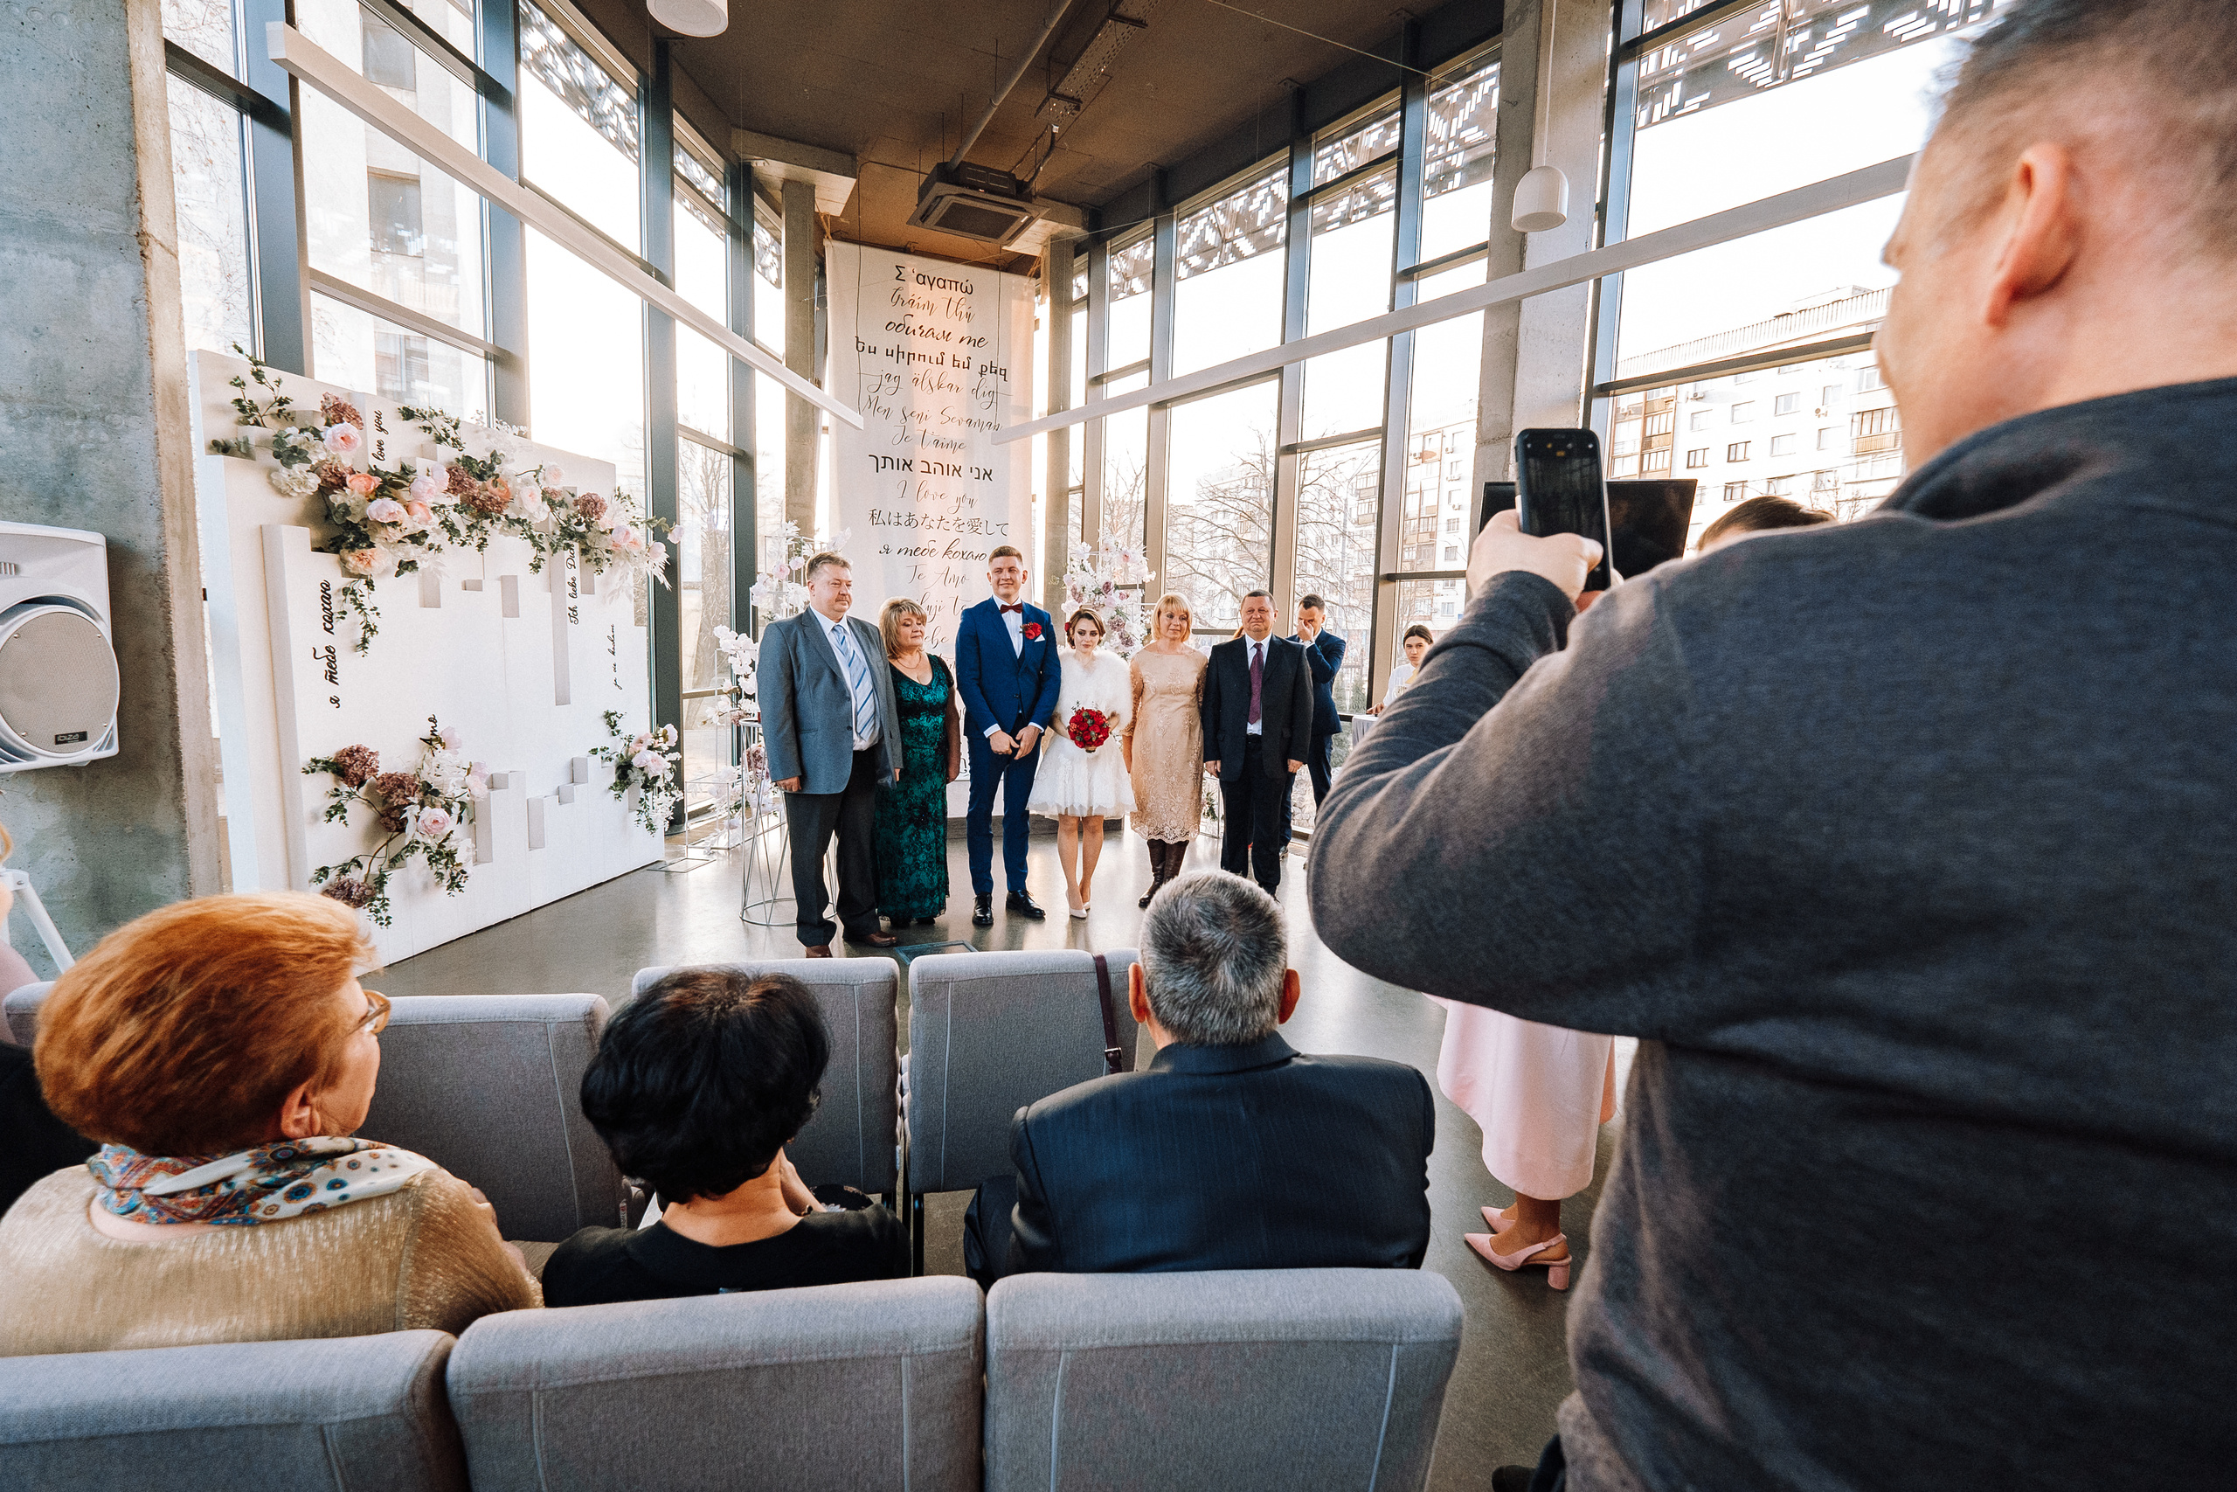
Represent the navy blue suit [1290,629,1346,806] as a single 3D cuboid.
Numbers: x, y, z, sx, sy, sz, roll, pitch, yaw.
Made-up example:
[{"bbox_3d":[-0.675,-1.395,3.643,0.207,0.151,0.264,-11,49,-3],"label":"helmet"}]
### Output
[{"bbox_3d":[1.342,-0.014,6.359,0.460,1.497,0.380,4,6,19],"label":"navy blue suit"}]

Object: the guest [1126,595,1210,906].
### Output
[{"bbox_3d":[0.252,0.017,5.274,0.460,1.744,0.310,1,6,-5],"label":"guest"}]

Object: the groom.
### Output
[{"bbox_3d":[-0.565,-0.061,4.745,0.540,1.900,0.360,1,6,-7],"label":"groom"}]

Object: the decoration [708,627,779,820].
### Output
[{"bbox_3d":[-2.602,-0.164,6.500,0.500,1.330,0.420,-1,6,-26],"label":"decoration"}]

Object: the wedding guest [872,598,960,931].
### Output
[{"bbox_3d":[-1.009,0.083,4.617,0.500,1.612,0.360,0,6,-14],"label":"wedding guest"}]

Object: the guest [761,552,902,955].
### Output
[{"bbox_3d":[-1.311,0.042,4.286,0.600,1.805,0.380,-2,7,-35],"label":"guest"}]

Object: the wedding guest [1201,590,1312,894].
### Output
[{"bbox_3d":[0.818,-0.028,5.641,0.610,1.794,0.370,2,6,0],"label":"wedding guest"}]

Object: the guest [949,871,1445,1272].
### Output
[{"bbox_3d":[0.071,0.667,1.403,0.570,1.150,0.740,1,6,-8],"label":"guest"}]

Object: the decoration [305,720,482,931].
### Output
[{"bbox_3d":[-3.002,0.309,3.953,0.220,0.830,0.800,2,6,6],"label":"decoration"}]

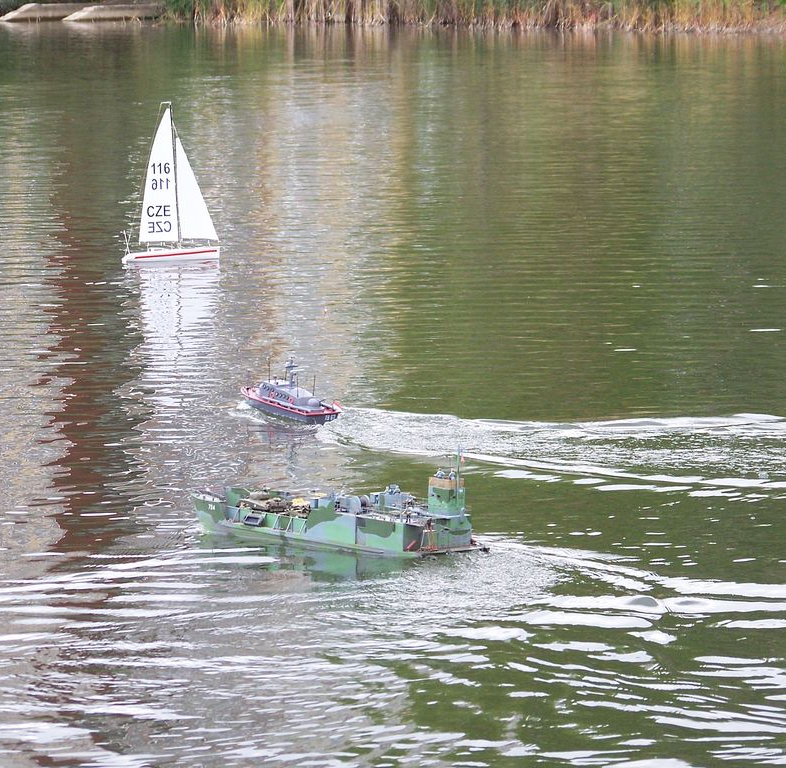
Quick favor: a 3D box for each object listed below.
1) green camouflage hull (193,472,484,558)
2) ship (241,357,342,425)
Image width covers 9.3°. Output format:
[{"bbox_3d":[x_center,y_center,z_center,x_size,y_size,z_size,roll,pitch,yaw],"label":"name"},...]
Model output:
[{"bbox_3d":[-0.190,0.391,15.489,0.280,0.290,1.070,-5,8,-42],"label":"green camouflage hull"},{"bbox_3d":[-0.445,0.021,19.404,0.175,0.255,0.600,-4,7,-34],"label":"ship"}]

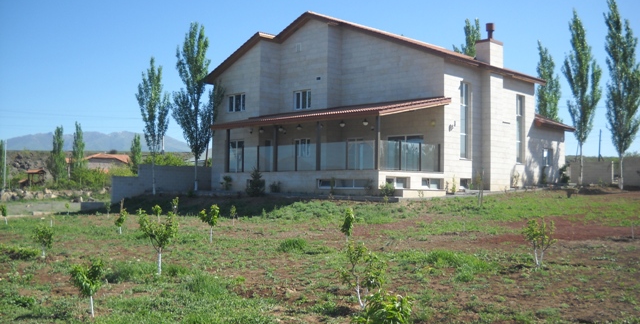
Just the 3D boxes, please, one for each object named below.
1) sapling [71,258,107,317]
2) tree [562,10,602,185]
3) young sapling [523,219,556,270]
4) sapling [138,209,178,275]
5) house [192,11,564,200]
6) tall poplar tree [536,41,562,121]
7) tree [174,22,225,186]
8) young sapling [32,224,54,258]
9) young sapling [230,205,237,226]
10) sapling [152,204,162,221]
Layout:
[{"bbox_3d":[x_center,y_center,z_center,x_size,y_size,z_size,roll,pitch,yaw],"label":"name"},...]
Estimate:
[{"bbox_3d":[-2.718,1.485,8.250,0.423,0.705,0.402,1,-2,0],"label":"sapling"},{"bbox_3d":[19.428,-4.755,52.000,2.960,12.915,2.960,1,-2,0],"label":"tree"},{"bbox_3d":[4.325,1.606,13.851,0.699,0.982,0.678,0,-3,17],"label":"young sapling"},{"bbox_3d":[-2.915,1.432,12.668,0.756,1.185,0.733,1,-3,-13],"label":"sapling"},{"bbox_3d":[4.512,-3.374,47.486,17.200,11.360,21.860,-2,-3,43],"label":"house"},{"bbox_3d":[18.292,-3.985,56.000,2.232,11.398,2.232,1,-2,0],"label":"tall poplar tree"},{"bbox_3d":[-7.955,-3.617,46.000,3.404,11.032,3.064,1,-2,0],"label":"tree"},{"bbox_3d":[-6.102,1.746,15.479,0.451,0.735,0.438,2,-3,-21],"label":"young sapling"},{"bbox_3d":[-2.881,1.782,23.400,0.200,0.733,0.200,1,-2,0],"label":"young sapling"},{"bbox_3d":[-7.163,2.282,30.988,0.441,0.770,0.428,1,-3,-13],"label":"sapling"}]

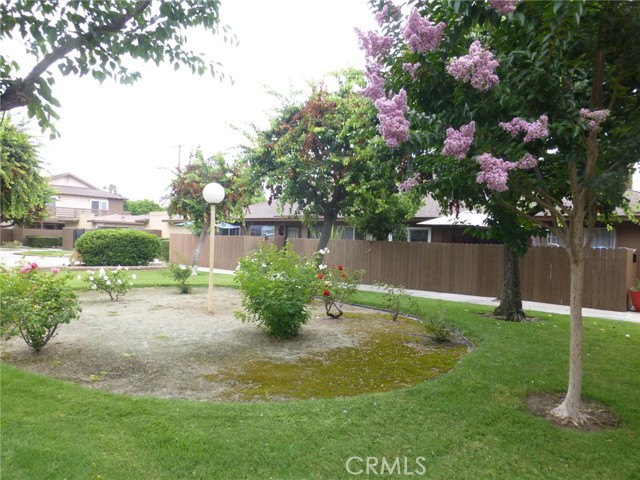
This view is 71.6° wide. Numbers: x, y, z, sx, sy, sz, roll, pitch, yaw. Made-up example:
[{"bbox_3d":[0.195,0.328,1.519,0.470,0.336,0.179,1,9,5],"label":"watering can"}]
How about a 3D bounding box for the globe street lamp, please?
[{"bbox_3d":[-2.363,0.166,9.800,0.480,2.871,0.480,0,1,-14],"label":"globe street lamp"}]

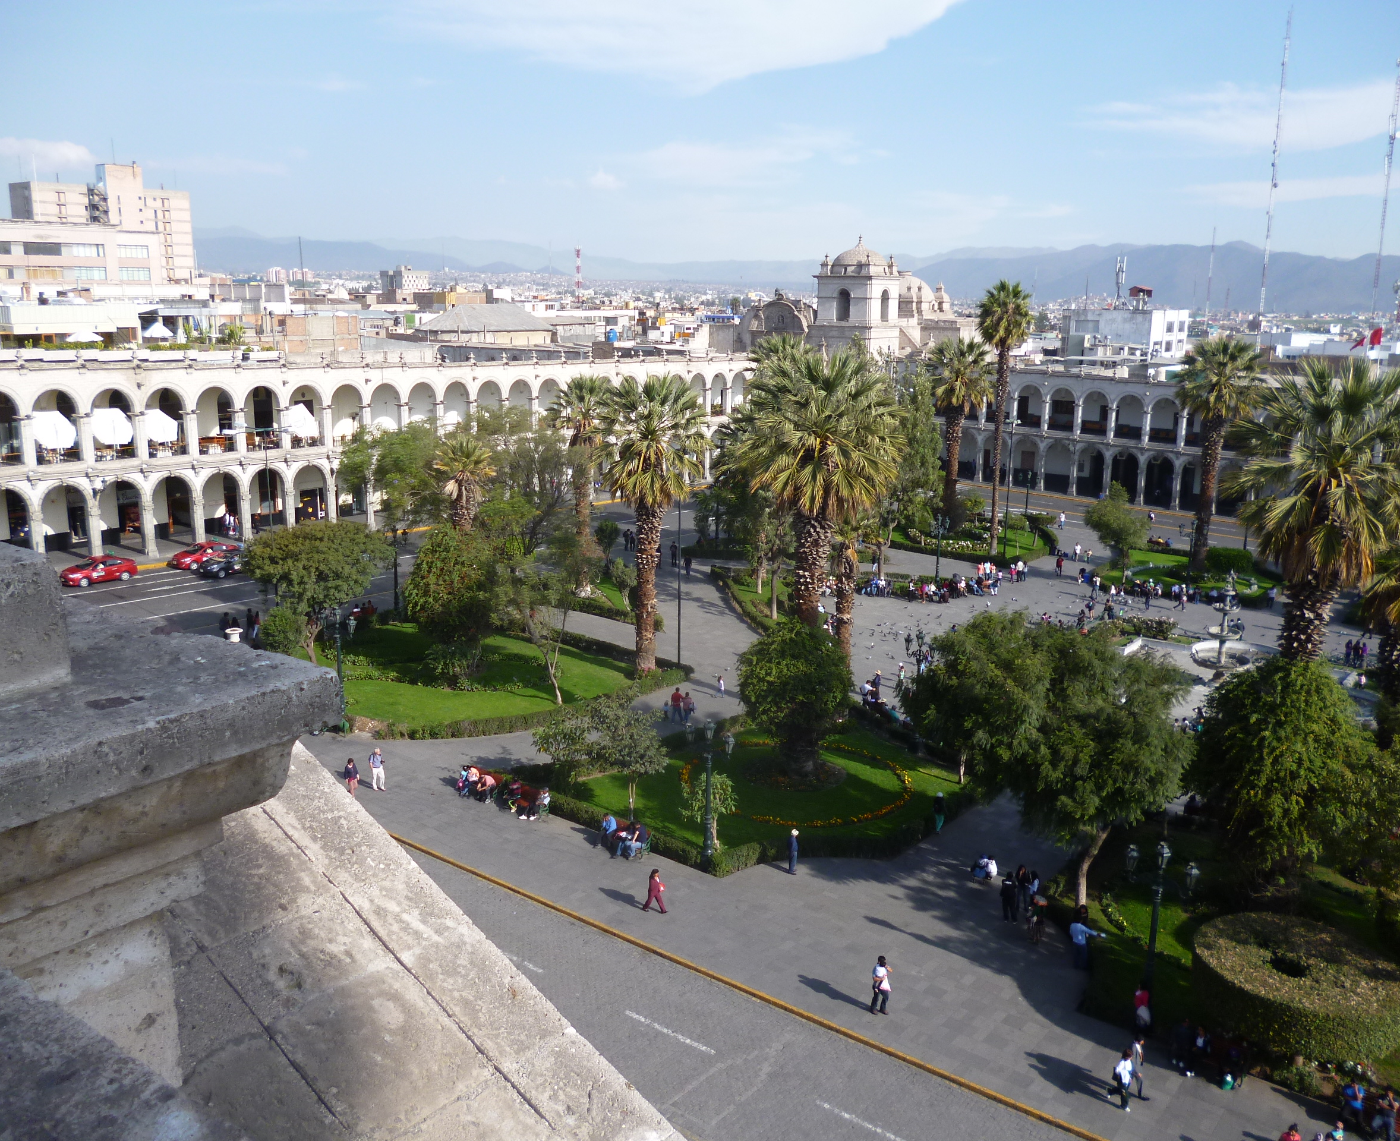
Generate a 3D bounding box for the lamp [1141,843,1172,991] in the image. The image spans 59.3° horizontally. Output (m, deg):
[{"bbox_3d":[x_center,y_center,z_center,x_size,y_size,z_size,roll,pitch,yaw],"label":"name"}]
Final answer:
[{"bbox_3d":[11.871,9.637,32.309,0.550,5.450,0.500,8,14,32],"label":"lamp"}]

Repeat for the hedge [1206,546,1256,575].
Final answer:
[{"bbox_3d":[43.120,-0.842,99.693,4.160,1.900,3.744,6,13,23],"label":"hedge"}]

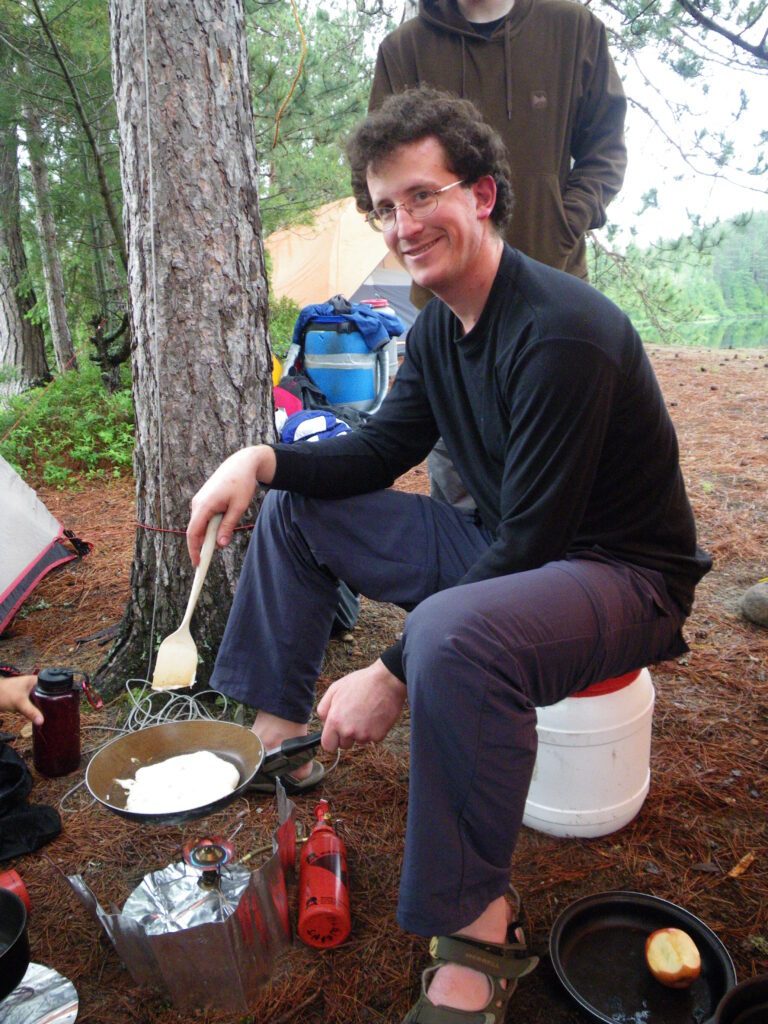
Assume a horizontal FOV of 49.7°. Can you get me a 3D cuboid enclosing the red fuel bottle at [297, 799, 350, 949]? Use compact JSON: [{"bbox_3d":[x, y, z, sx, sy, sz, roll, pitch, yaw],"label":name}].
[{"bbox_3d":[-0.098,0.562,1.345,0.076,0.078,0.301,-1,15,-5],"label":"red fuel bottle"}]

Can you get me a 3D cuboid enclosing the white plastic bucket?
[{"bbox_3d":[0.338,0.389,1.515,0.286,0.298,0.286,-4,17,1],"label":"white plastic bucket"}]

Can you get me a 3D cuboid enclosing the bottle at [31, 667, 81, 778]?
[{"bbox_3d":[-0.648,0.414,1.644,0.090,0.214,0.090,6,14,0],"label":"bottle"}]

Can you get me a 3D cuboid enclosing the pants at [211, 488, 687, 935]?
[{"bbox_3d":[0.130,0.230,1.396,0.793,0.485,0.683,-4,14,-16],"label":"pants"}]

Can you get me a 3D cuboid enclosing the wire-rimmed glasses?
[{"bbox_3d":[0.064,-0.450,1.215,0.134,0.042,0.140,-8,20,39],"label":"wire-rimmed glasses"}]

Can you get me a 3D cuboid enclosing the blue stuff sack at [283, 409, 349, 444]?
[{"bbox_3d":[-0.306,-0.373,3.750,0.330,0.200,0.240,0,14,0],"label":"blue stuff sack"}]

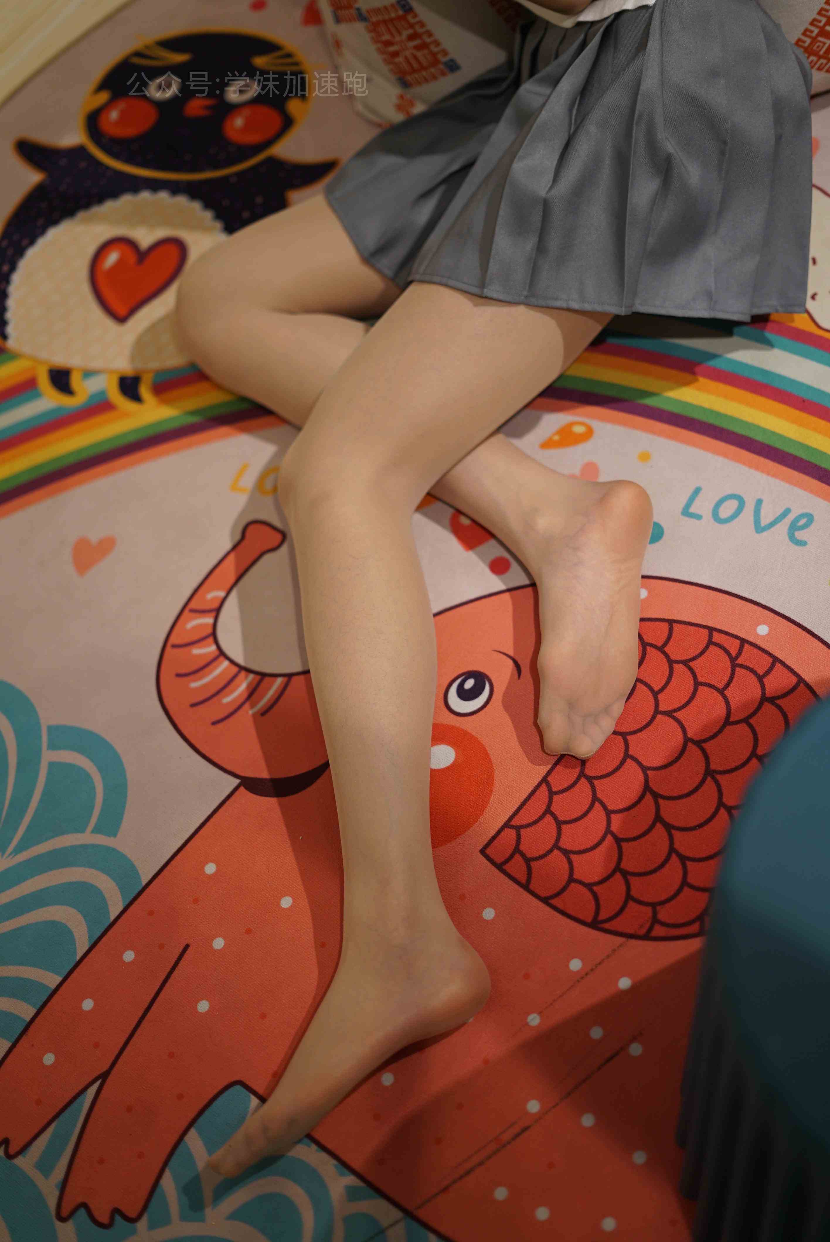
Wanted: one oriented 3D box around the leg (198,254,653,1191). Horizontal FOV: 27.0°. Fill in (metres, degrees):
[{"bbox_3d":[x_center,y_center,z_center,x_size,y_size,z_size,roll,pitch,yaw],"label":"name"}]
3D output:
[{"bbox_3d":[-0.008,0.003,1.302,0.260,0.215,0.830,5,58,18],"label":"leg"}]

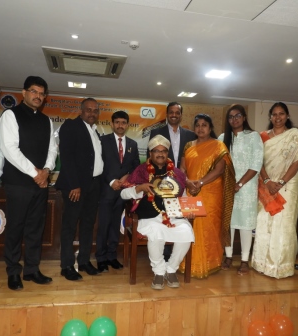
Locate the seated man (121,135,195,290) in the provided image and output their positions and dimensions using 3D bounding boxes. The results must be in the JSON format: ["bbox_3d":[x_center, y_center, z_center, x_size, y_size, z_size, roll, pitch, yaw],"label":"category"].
[{"bbox_3d":[0.075,0.358,2.901,0.650,1.320,0.700,2,-1,-9],"label":"seated man"}]

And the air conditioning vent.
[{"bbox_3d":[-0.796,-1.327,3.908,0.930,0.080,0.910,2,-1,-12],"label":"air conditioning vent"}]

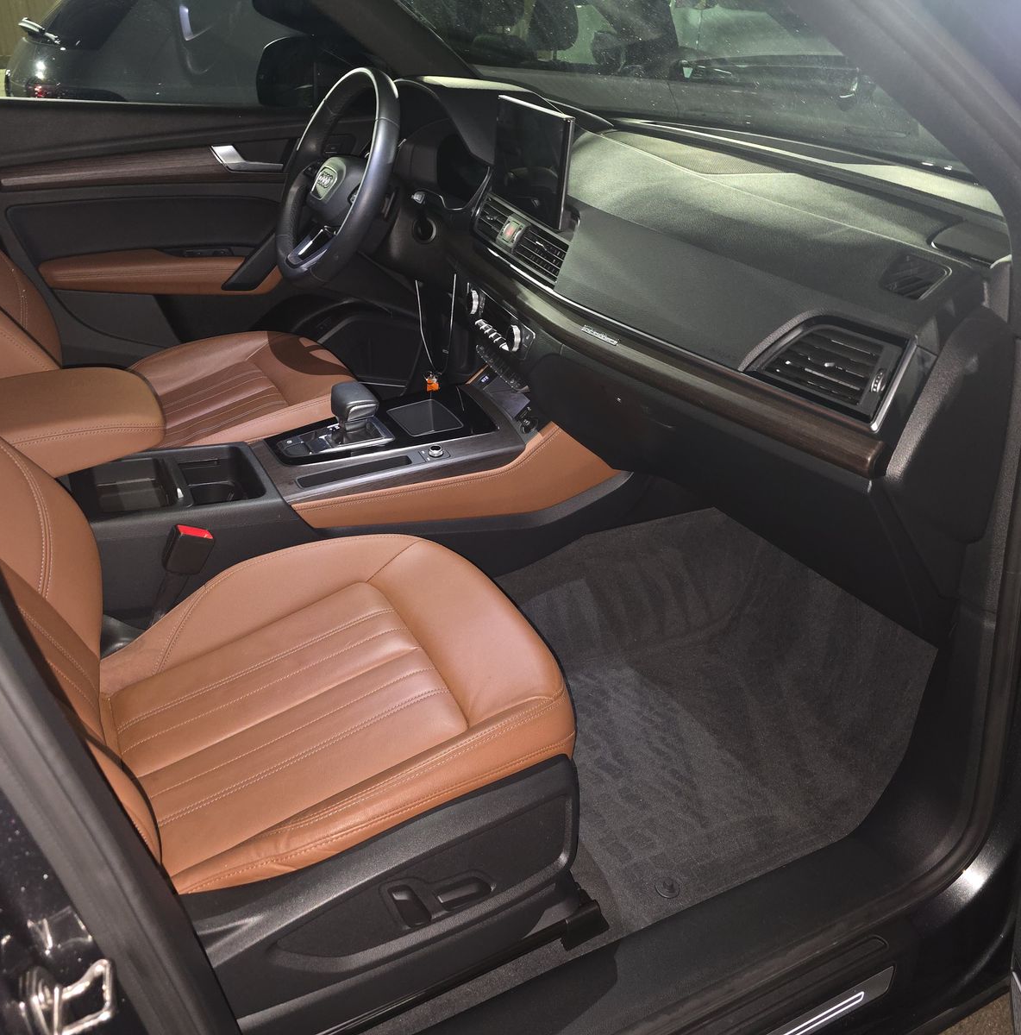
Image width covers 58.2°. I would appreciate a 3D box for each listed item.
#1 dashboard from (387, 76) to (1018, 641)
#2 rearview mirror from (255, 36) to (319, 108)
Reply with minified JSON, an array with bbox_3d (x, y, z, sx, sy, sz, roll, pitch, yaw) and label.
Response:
[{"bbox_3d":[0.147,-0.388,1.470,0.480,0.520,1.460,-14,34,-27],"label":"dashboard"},{"bbox_3d":[-0.469,-0.978,2.014,0.120,0.150,0.210,-20,37,-35],"label":"rearview mirror"}]

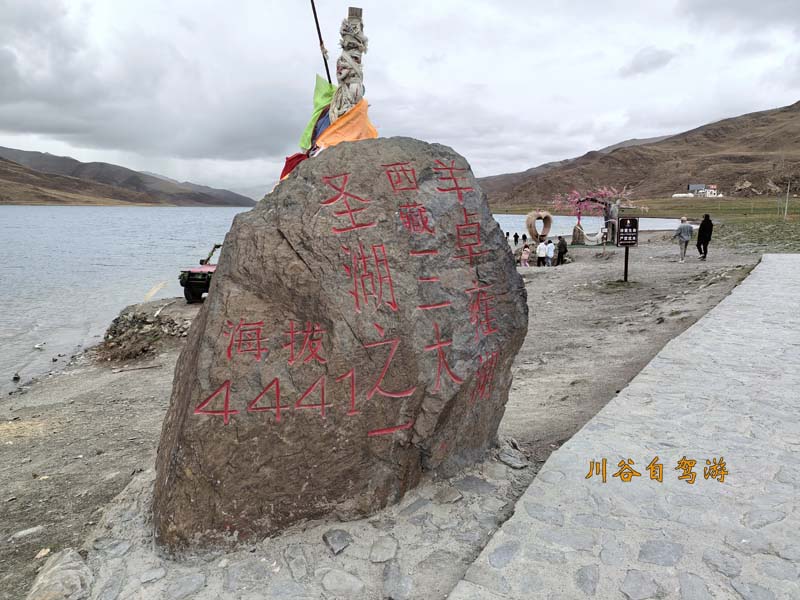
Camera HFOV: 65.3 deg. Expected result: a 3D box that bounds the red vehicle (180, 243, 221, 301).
[{"bbox_3d":[-5.761,-0.990,20.600,1.450,1.740,2.800,2,9,14],"label":"red vehicle"}]

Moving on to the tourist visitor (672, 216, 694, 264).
[{"bbox_3d":[10.722,-2.270,23.730,0.620,1.720,0.480,-3,9,-17],"label":"tourist visitor"}]

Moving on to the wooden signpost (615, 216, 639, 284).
[{"bbox_3d":[6.298,-1.390,17.333,0.570,1.760,0.080,2,9,11],"label":"wooden signpost"}]

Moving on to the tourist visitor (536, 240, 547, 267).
[{"bbox_3d":[7.823,-2.497,34.626,0.500,1.660,0.340,2,9,11],"label":"tourist visitor"}]

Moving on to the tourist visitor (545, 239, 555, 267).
[{"bbox_3d":[8.266,-2.474,34.625,0.470,1.650,0.340,1,9,9],"label":"tourist visitor"}]

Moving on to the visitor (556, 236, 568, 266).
[{"bbox_3d":[8.984,-2.671,34.629,0.420,1.700,0.500,8,12,41],"label":"visitor"}]

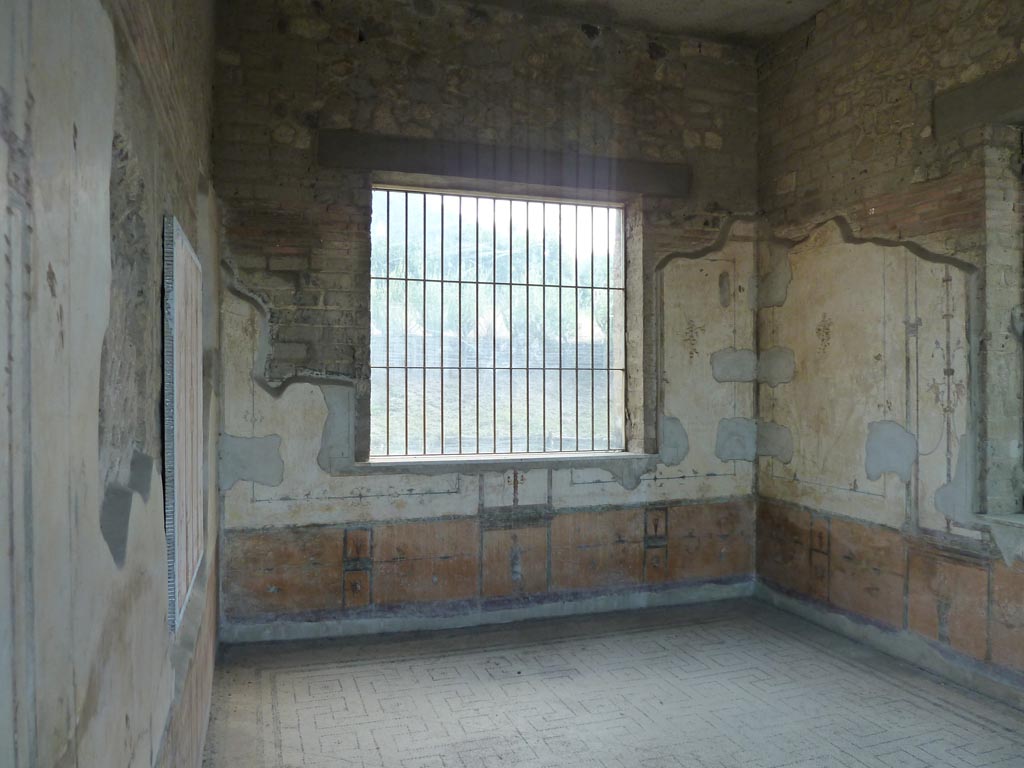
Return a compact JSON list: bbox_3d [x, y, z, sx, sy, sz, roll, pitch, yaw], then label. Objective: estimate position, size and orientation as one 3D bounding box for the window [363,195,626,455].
[{"bbox_3d":[-0.070,-0.409,5.248,1.880,1.830,0.100,0,0,-16],"label":"window"}]

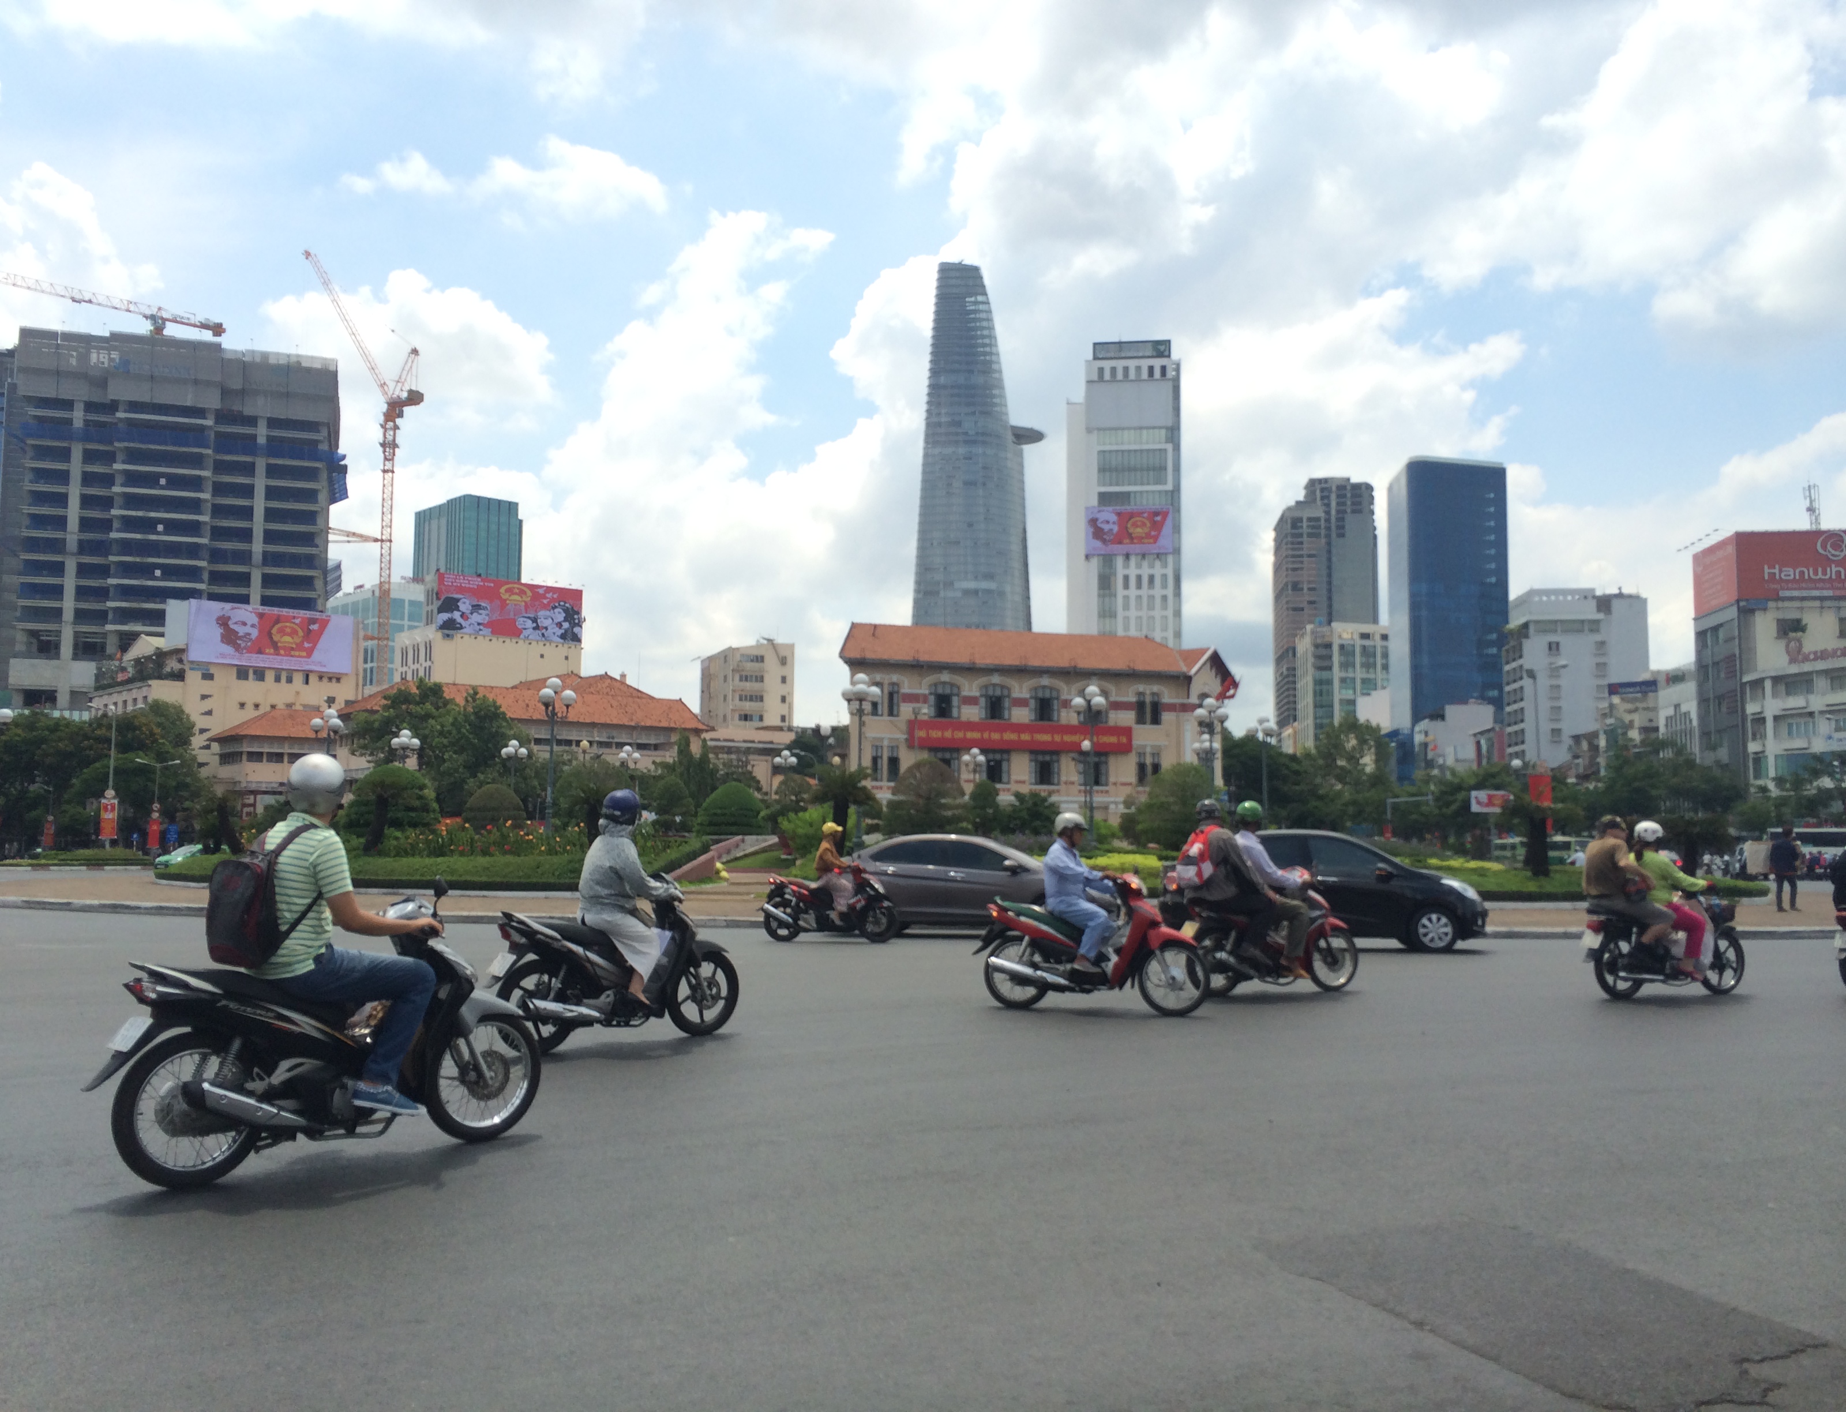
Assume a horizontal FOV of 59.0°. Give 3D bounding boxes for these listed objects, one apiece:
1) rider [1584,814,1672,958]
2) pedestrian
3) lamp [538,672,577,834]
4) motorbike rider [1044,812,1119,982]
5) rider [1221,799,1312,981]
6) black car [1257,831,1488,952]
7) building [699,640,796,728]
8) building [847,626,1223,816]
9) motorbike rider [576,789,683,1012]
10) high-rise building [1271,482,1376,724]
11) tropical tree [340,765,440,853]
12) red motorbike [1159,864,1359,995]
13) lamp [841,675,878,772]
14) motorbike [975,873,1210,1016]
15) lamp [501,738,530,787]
[{"bbox_3d":[6.168,1.564,14.133,0.680,1.230,0.500,3,-6,-29],"label":"rider"},{"bbox_3d":[16.365,3.099,30.900,0.380,1.690,0.520,4,-6,-33],"label":"pedestrian"},{"bbox_3d":[-9.745,1.901,43.500,1.030,5.300,1.030,0,-5,0],"label":"lamp"},{"bbox_3d":[1.193,1.425,12.250,0.660,1.250,0.540,-2,-6,25],"label":"motorbike rider"},{"bbox_3d":[3.050,1.652,14.550,0.760,1.580,0.540,3,-6,-30],"label":"rider"},{"bbox_3d":[5.065,2.325,20.778,3.850,1.510,1.700,0,-5,3],"label":"black car"},{"bbox_3d":[-31.894,8.581,296.045,11.500,35.500,22.000,2,-5,-20],"label":"building"},{"bbox_3d":[8.121,3.461,126.000,29.500,17.800,13.500,2,-5,-17],"label":"building"},{"bbox_3d":[-1.874,1.253,10.511,0.550,1.390,0.620,-4,-7,42],"label":"motorbike rider"},{"bbox_3d":[207.529,-19.230,843.287,46.000,195.000,42.000,0,-5,3],"label":"high-rise building"},{"bbox_3d":[-14.013,2.877,43.000,2.300,2.400,2.300,0,-5,0],"label":"tropical tree"},{"bbox_3d":[3.050,2.024,14.550,1.900,1.100,0.700,3,-6,-30],"label":"red motorbike"},{"bbox_3d":[-1.667,1.966,43.500,1.030,5.500,1.030,0,-5,0],"label":"lamp"},{"bbox_3d":[1.314,1.840,12.679,1.880,1.070,0.700,-2,-5,22],"label":"motorbike"},{"bbox_3d":[-16.730,3.715,67.000,1.150,4.750,1.150,0,-5,0],"label":"lamp"}]

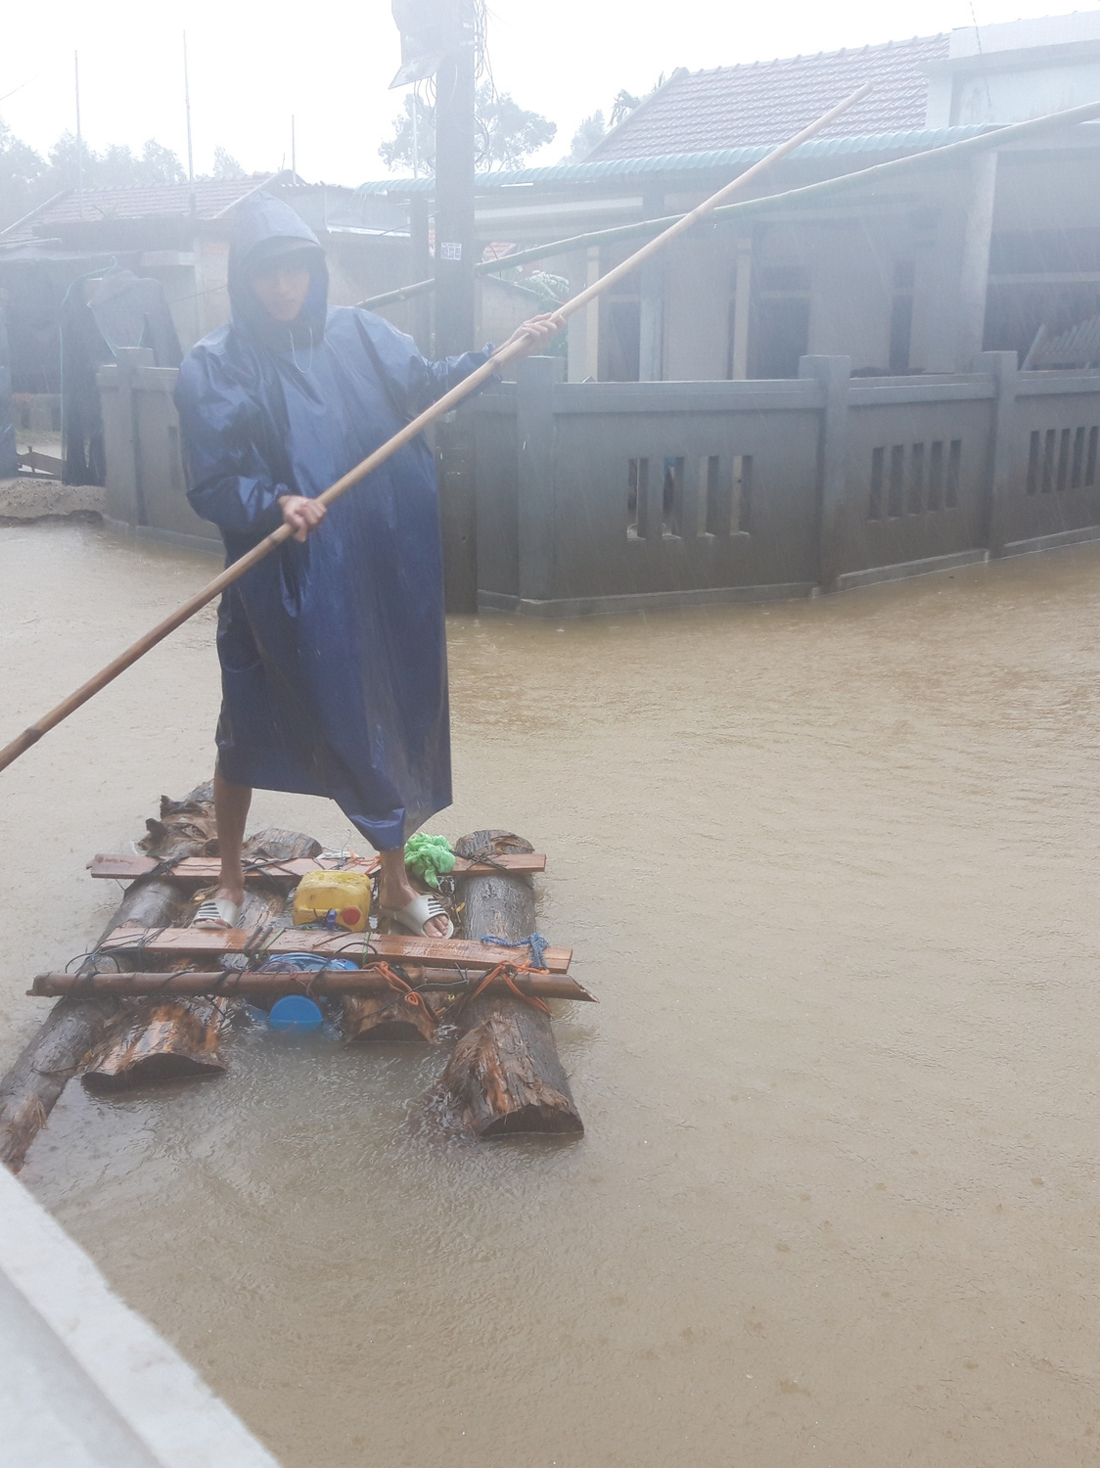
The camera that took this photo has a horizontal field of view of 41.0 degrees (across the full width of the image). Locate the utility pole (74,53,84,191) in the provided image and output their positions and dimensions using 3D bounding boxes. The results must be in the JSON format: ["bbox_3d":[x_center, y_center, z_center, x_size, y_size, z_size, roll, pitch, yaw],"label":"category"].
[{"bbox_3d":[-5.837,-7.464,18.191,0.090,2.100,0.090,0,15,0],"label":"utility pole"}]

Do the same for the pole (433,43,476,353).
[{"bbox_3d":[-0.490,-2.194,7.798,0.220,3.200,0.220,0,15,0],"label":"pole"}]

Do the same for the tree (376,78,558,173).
[{"bbox_3d":[-1.577,-9.951,28.393,3.700,5.000,3.500,0,15,0],"label":"tree"}]

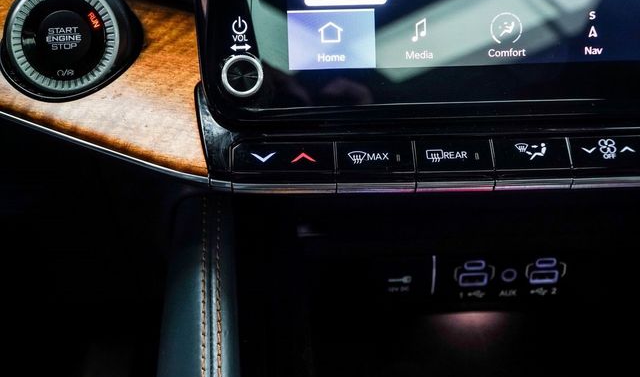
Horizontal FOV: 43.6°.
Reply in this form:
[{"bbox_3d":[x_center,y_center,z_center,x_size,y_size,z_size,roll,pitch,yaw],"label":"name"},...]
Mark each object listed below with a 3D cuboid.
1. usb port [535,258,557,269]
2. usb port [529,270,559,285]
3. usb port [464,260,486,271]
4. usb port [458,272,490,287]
[{"bbox_3d":[0.124,0.039,0.443,0.011,0.006,0.009,-2,30,-2],"label":"usb port"},{"bbox_3d":[0.125,0.048,0.448,0.016,0.008,0.010,-2,30,-2],"label":"usb port"},{"bbox_3d":[0.085,0.041,0.442,0.011,0.006,0.009,-2,30,-2],"label":"usb port"},{"bbox_3d":[0.085,0.049,0.447,0.016,0.008,0.010,-2,30,-2],"label":"usb port"}]

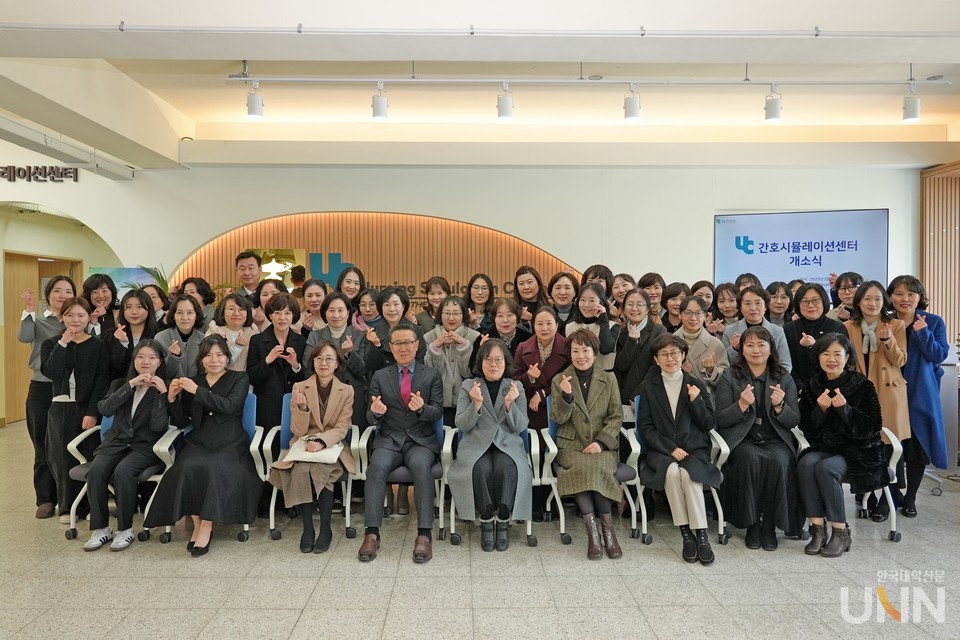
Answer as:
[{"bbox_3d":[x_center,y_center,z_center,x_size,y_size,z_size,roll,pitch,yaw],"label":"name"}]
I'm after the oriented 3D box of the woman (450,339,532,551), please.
[{"bbox_3d":[0.076,0.761,4.427,0.540,1.250,0.700,0,3,1],"label":"woman"}]

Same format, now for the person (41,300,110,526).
[{"bbox_3d":[-2.808,0.609,4.639,0.450,1.530,0.320,-1,3,-20],"label":"person"}]

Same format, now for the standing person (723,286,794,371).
[{"bbox_3d":[2.038,0.553,4.905,0.500,1.627,0.360,0,1,14],"label":"standing person"}]

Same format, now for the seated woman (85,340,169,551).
[{"bbox_3d":[-2.283,0.775,4.277,0.480,1.235,0.720,0,1,-7],"label":"seated woman"}]

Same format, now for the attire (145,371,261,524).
[{"bbox_3d":[-1.828,0.787,4.408,0.700,0.940,0.640,-1,3,-12],"label":"attire"}]

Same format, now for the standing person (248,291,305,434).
[{"bbox_3d":[-1.429,0.573,4.695,0.450,1.530,0.350,0,1,-14],"label":"standing person"}]

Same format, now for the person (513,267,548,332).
[{"bbox_3d":[0.408,0.448,5.392,0.470,1.745,0.330,0,1,5],"label":"person"}]

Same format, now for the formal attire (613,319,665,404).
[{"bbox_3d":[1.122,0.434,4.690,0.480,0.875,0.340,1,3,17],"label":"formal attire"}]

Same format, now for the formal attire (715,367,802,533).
[{"bbox_3d":[1.784,0.817,4.291,0.500,0.940,0.600,0,1,13],"label":"formal attire"}]

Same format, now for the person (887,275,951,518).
[{"bbox_3d":[3.078,0.519,4.700,0.470,1.667,0.360,1,1,36],"label":"person"}]

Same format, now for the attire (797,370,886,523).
[{"bbox_3d":[2.299,0.778,4.260,0.540,0.860,0.600,1,2,24],"label":"attire"}]

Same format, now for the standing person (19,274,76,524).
[{"bbox_3d":[-2.961,0.518,4.674,0.480,1.640,0.360,-1,1,-22],"label":"standing person"}]

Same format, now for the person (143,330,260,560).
[{"bbox_3d":[-1.711,0.725,4.189,0.620,1.250,0.740,0,1,-8],"label":"person"}]

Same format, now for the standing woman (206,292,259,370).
[{"bbox_3d":[-1.856,0.569,5.035,0.460,1.520,0.340,0,1,-17],"label":"standing woman"}]

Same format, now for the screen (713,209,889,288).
[{"bbox_3d":[2.983,-0.582,6.221,1.483,0.845,0.060,0,1,17],"label":"screen"}]

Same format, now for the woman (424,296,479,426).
[{"bbox_3d":[-0.201,0.591,4.700,0.470,1.507,0.380,0,1,-2],"label":"woman"}]

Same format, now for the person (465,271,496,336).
[{"bbox_3d":[0.012,0.489,5.150,0.470,1.694,0.340,0,1,-2],"label":"person"}]

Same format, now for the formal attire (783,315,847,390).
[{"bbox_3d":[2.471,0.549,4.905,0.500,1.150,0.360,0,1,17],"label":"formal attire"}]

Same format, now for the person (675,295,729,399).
[{"bbox_3d":[1.534,0.589,4.700,0.470,1.520,0.350,0,1,14],"label":"person"}]

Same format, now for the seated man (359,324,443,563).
[{"bbox_3d":[-0.495,0.719,4.314,0.540,1.345,0.800,0,3,-2],"label":"seated man"}]

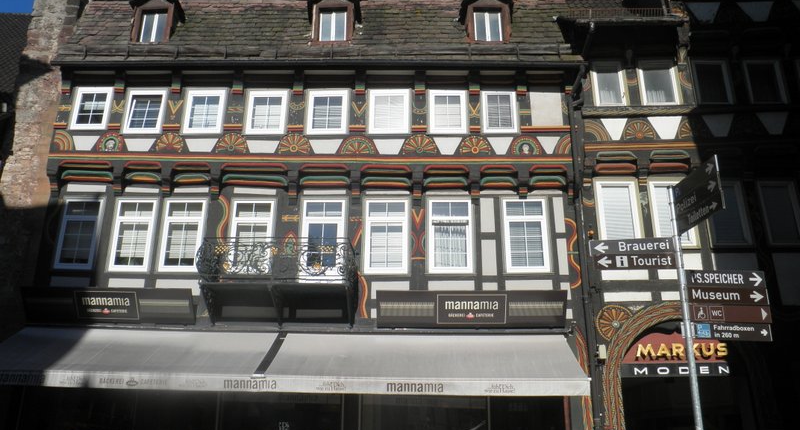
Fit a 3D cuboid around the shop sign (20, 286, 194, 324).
[{"bbox_3d":[-5.980,1.899,13.357,3.506,0.813,0.140,0,1,1],"label":"shop sign"}]

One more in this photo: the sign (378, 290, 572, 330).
[{"bbox_3d":[1.454,1.934,13.175,3.820,0.801,0.140,0,1,1],"label":"sign"}]

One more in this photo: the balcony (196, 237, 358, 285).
[{"bbox_3d":[-2.451,1.077,13.247,3.093,0.979,1.000,0,-19,1],"label":"balcony"}]

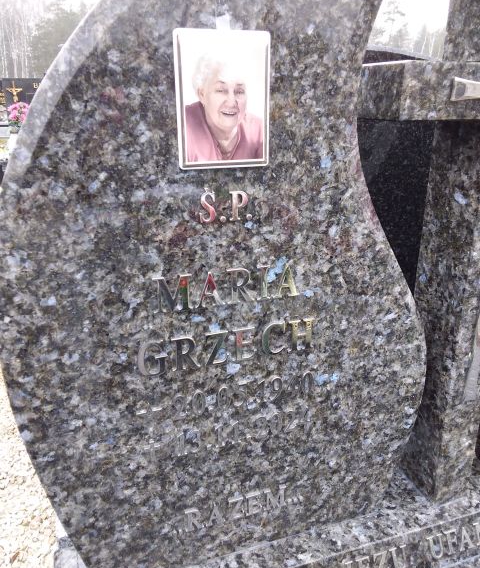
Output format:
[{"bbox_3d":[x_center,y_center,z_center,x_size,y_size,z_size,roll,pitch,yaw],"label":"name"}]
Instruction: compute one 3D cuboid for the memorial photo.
[{"bbox_3d":[-0.018,-0.214,0.609,0.113,0.154,0.012,-6,21,-16],"label":"memorial photo"}]

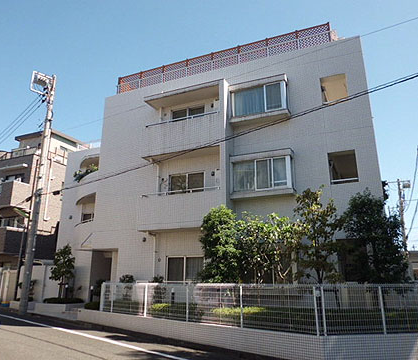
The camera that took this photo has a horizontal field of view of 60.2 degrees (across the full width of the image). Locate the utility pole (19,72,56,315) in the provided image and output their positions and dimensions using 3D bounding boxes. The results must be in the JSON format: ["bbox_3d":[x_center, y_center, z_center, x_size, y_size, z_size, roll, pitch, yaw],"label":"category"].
[{"bbox_3d":[-8.101,0.218,16.832,1.000,11.550,0.500,8,-18,-25],"label":"utility pole"}]

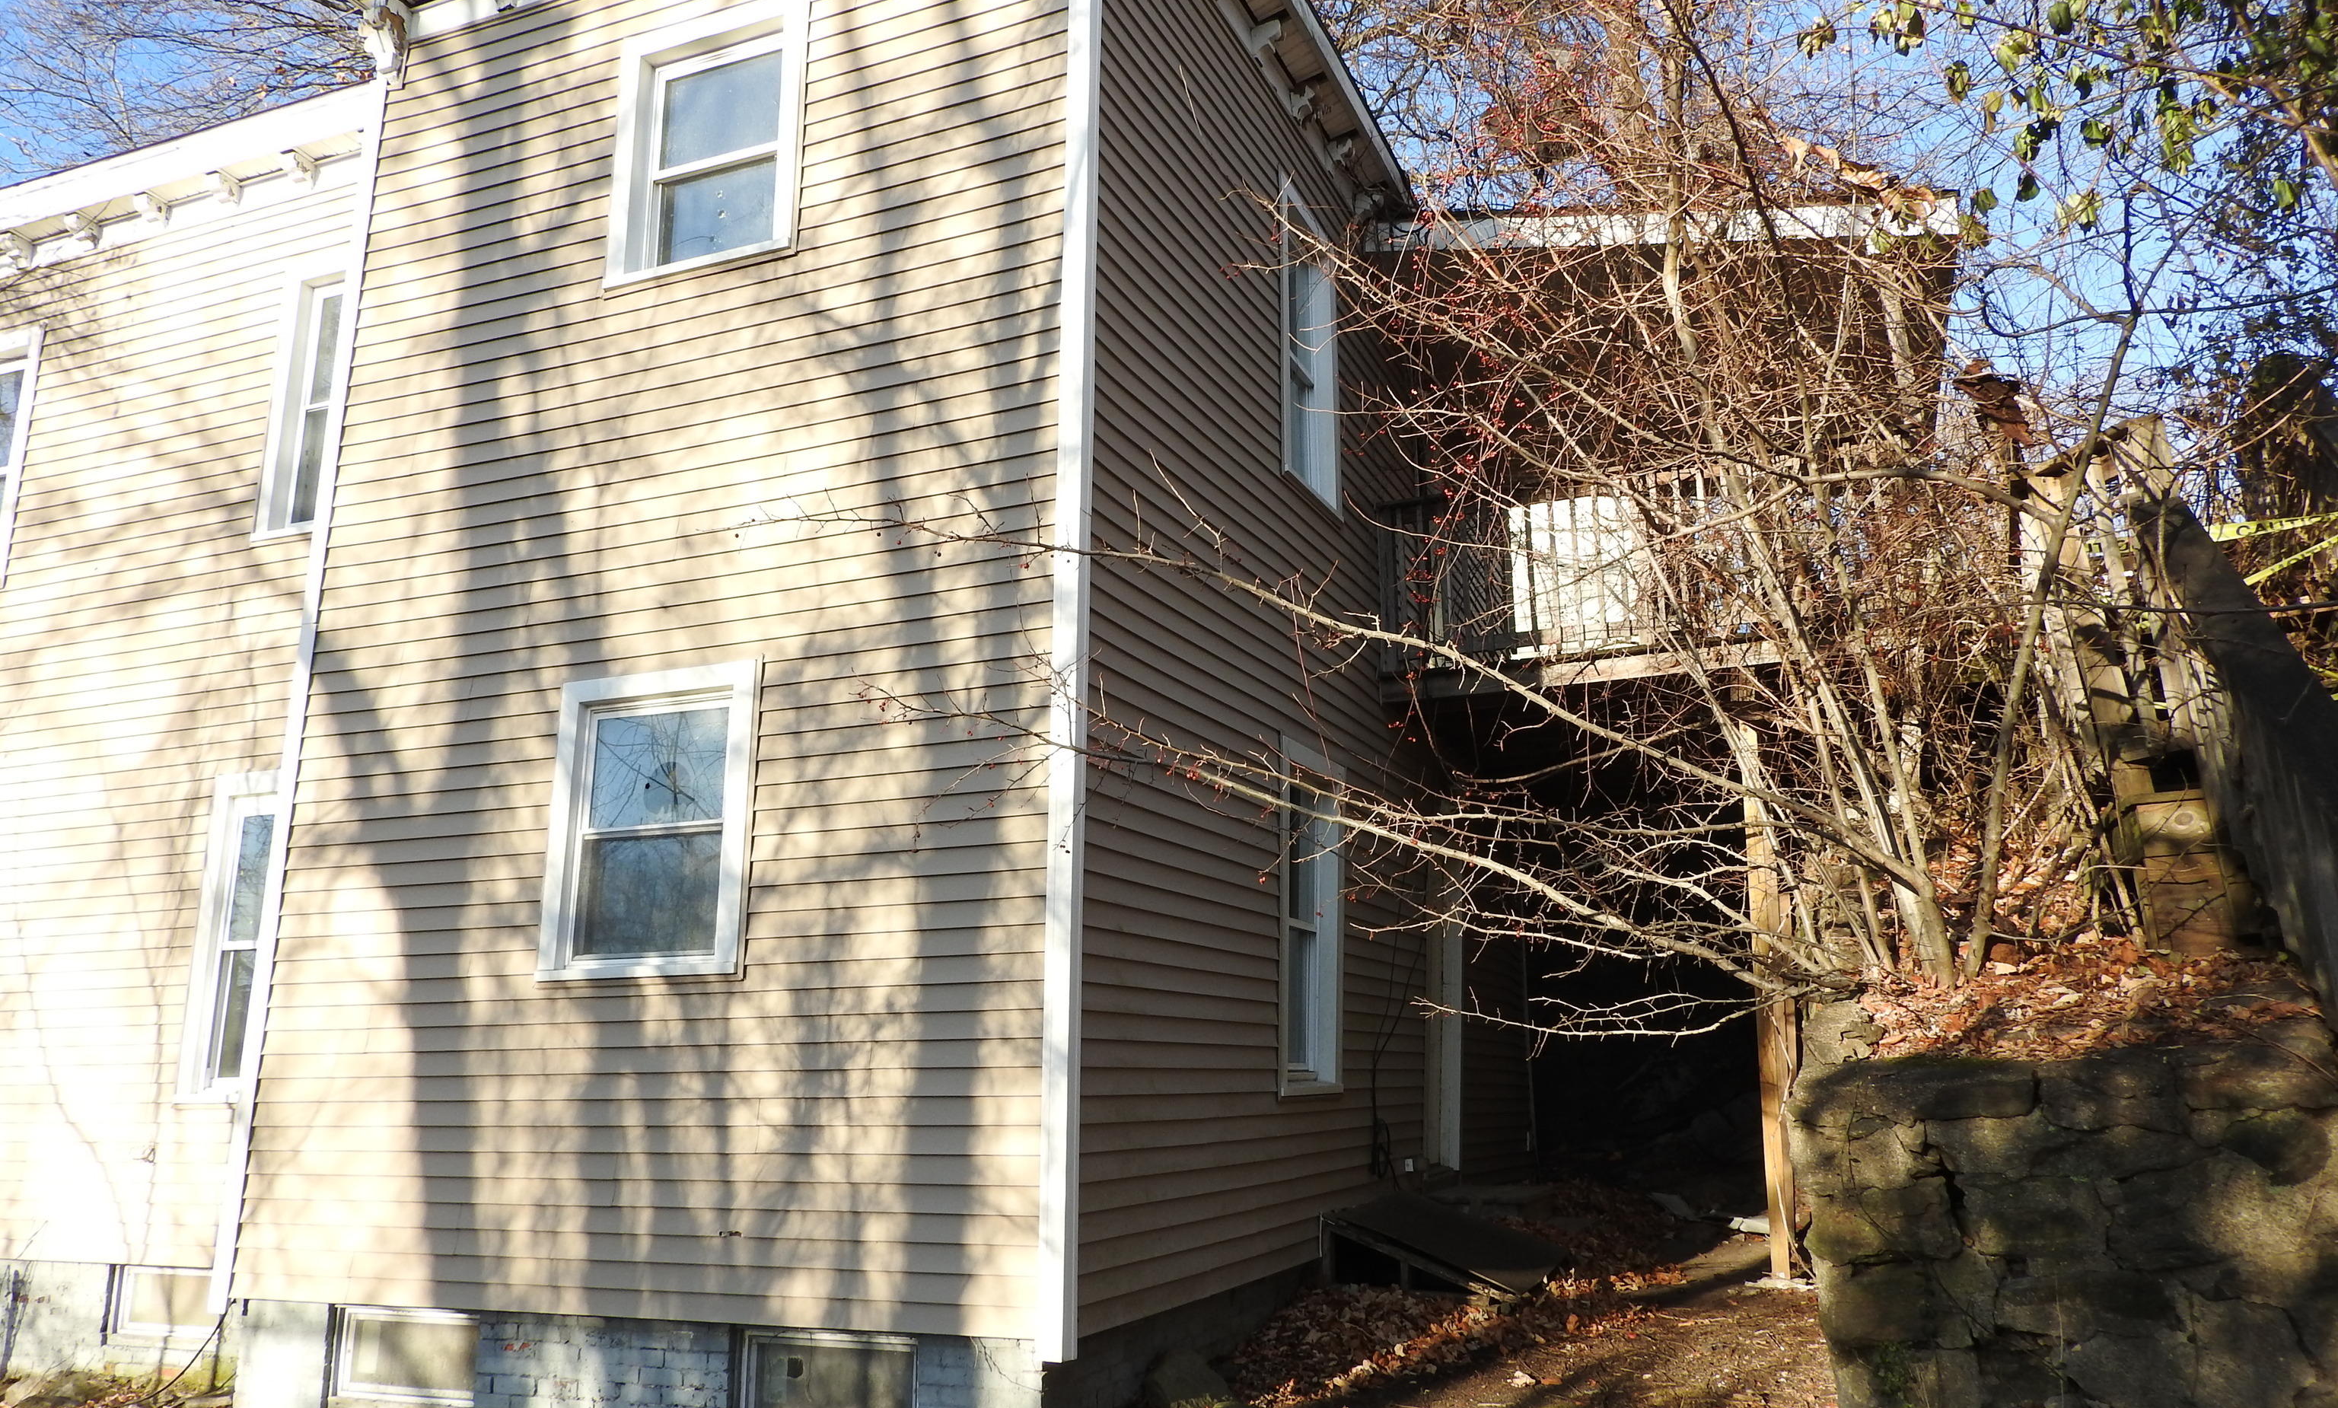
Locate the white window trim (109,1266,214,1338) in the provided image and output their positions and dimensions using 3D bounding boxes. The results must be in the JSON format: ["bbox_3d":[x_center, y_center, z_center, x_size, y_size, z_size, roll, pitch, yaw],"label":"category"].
[{"bbox_3d":[-5.111,3.088,8.350,0.790,0.400,0.110,-5,-15,21],"label":"white window trim"}]

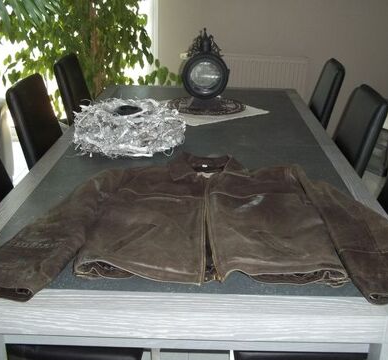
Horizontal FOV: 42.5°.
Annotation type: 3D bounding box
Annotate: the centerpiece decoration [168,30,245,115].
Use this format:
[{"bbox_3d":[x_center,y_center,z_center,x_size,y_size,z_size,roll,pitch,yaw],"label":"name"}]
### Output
[{"bbox_3d":[0.063,-0.548,2.445,0.386,0.372,0.386,1,23,1],"label":"centerpiece decoration"}]

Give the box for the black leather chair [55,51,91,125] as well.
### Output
[{"bbox_3d":[-0.387,-0.156,2.701,0.570,0.960,0.410,1,23,1],"label":"black leather chair"}]

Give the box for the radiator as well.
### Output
[{"bbox_3d":[0.433,-0.682,3.985,0.894,0.600,0.100,5,23,9],"label":"radiator"}]

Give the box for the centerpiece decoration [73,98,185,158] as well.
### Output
[{"bbox_3d":[-0.244,-0.204,1.899,0.424,0.149,0.424,1,23,1],"label":"centerpiece decoration"}]

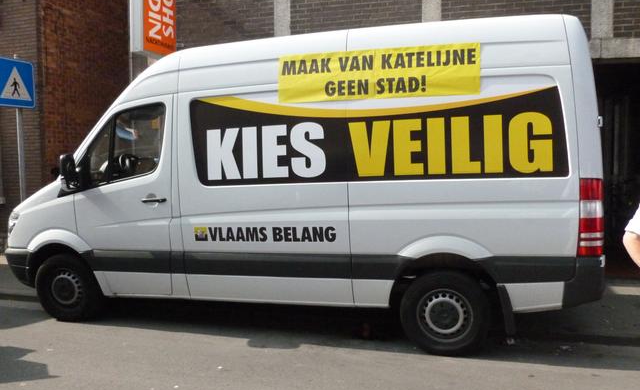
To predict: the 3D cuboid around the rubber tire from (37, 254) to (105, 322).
[{"bbox_3d":[-2.495,0.922,5.238,0.690,0.690,0.225,0,3,16],"label":"rubber tire"}]

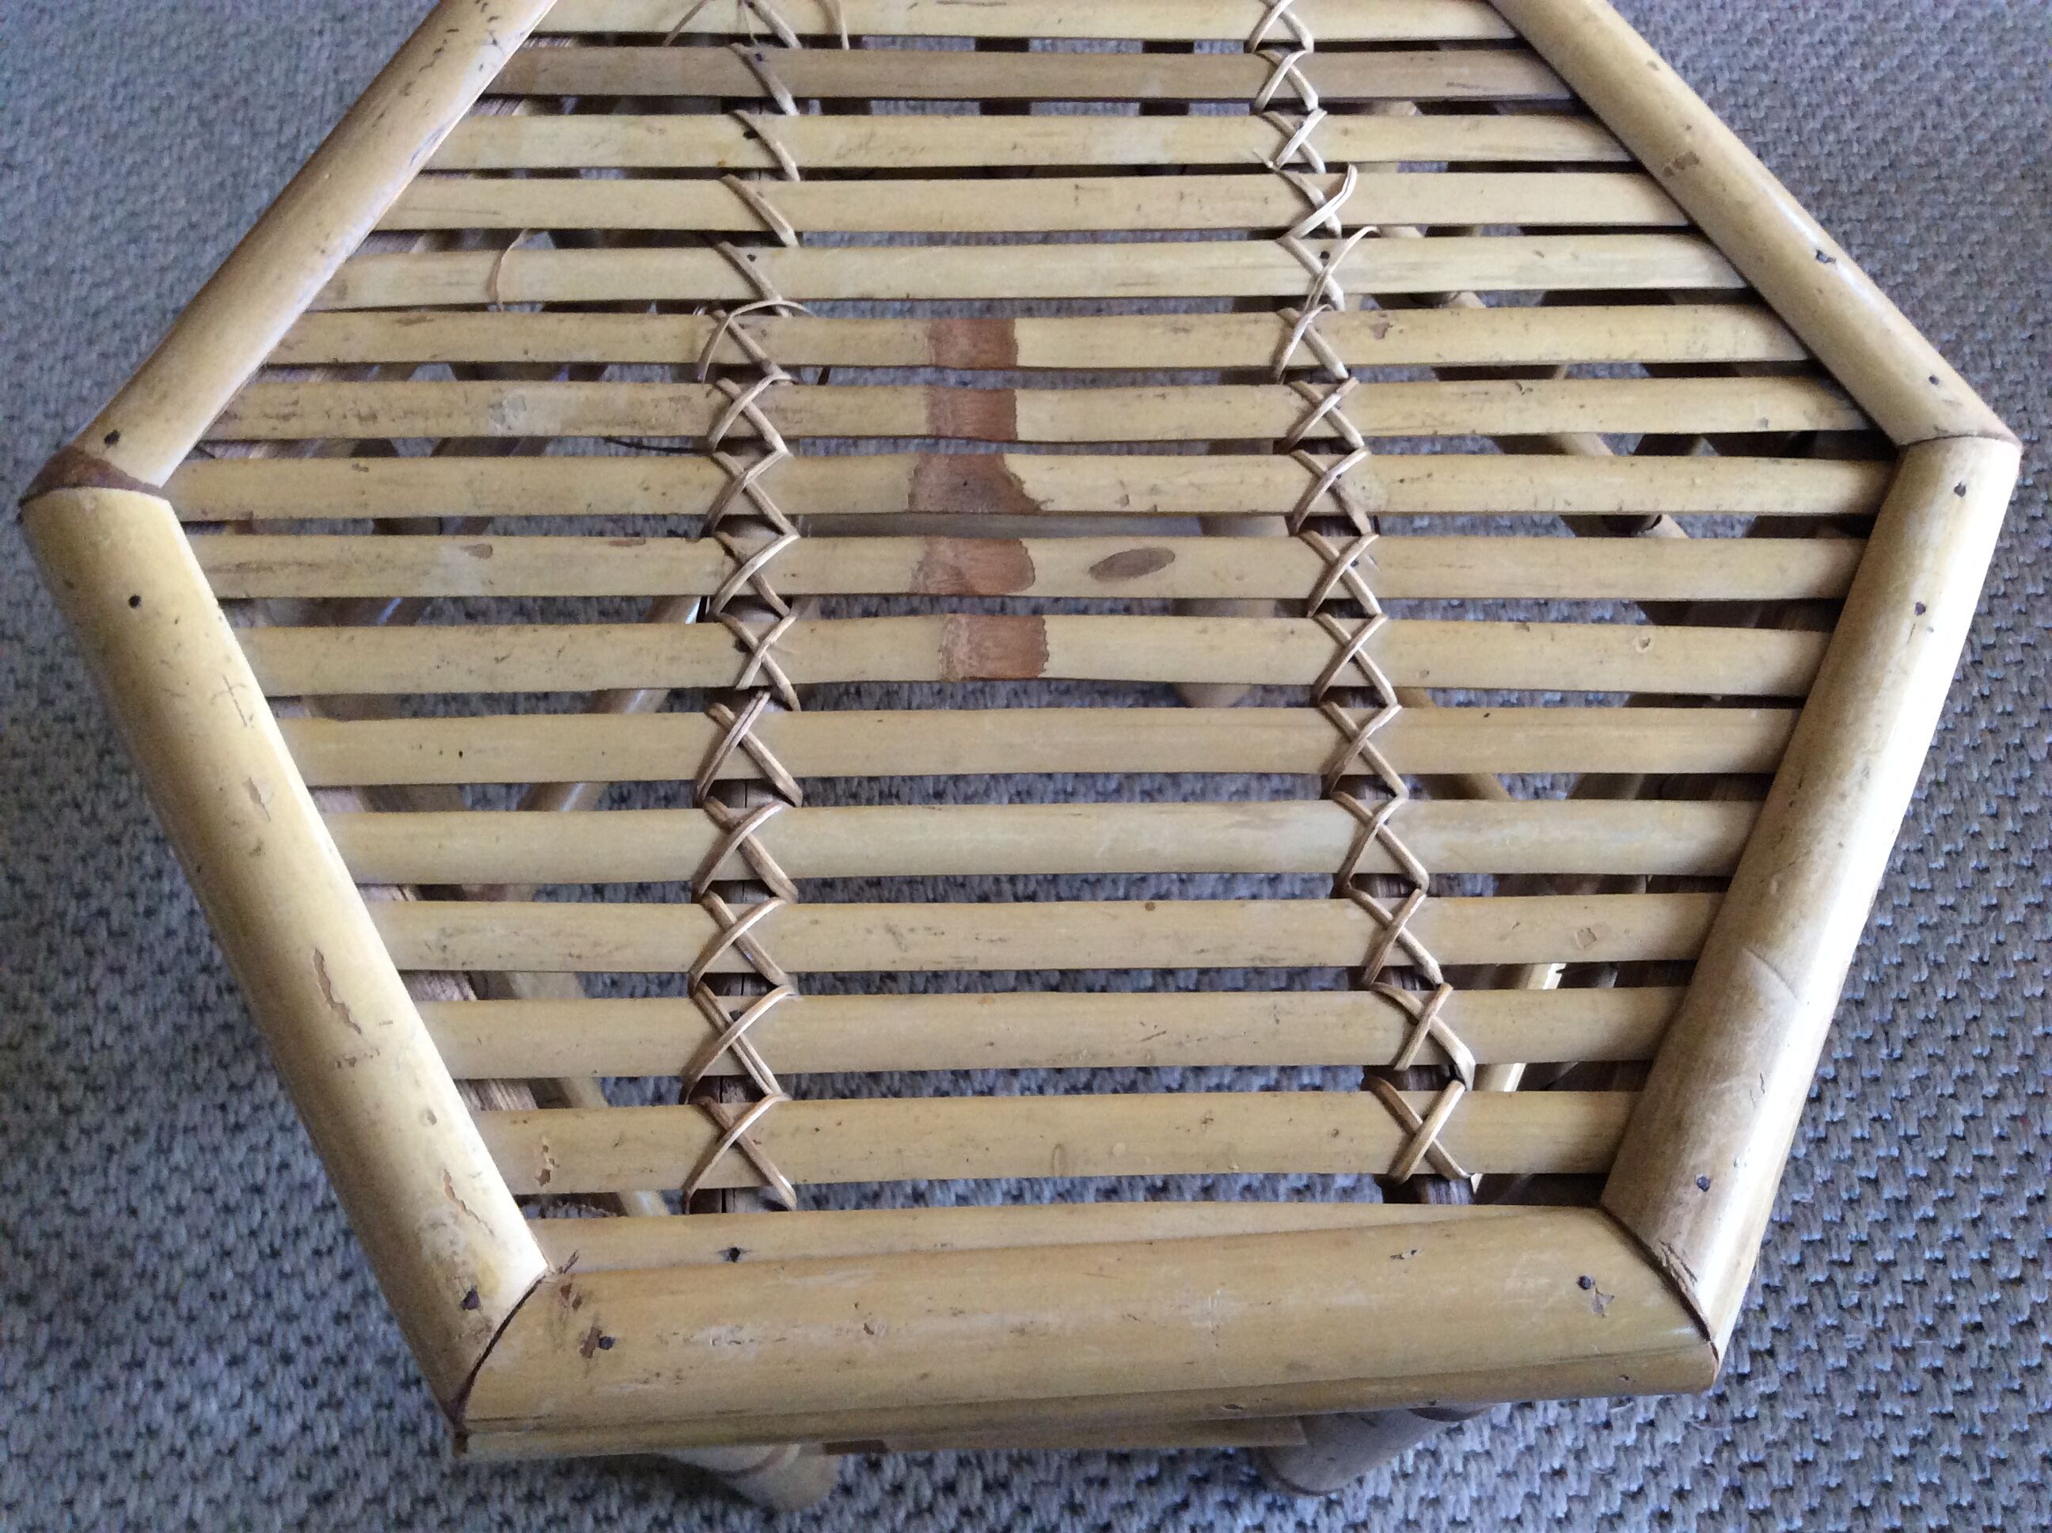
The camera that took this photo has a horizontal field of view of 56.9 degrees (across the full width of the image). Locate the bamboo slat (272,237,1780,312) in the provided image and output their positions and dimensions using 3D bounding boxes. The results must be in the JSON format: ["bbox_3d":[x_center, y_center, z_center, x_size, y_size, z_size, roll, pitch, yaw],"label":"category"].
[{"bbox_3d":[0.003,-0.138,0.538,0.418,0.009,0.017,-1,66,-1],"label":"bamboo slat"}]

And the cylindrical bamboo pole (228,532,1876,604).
[{"bbox_3d":[0.002,-0.055,0.530,0.488,0.008,0.019,0,66,0],"label":"cylindrical bamboo pole"}]

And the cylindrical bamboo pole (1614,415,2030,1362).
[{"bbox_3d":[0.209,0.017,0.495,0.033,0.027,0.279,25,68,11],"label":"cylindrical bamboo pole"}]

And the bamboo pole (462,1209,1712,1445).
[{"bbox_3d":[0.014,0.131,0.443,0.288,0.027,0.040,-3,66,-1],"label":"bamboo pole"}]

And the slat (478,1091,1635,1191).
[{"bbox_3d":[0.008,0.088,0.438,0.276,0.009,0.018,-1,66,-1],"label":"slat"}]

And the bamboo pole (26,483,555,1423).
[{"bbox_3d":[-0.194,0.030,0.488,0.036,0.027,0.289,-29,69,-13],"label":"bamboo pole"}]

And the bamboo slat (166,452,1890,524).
[{"bbox_3d":[0.003,-0.072,0.509,0.474,0.009,0.018,0,66,-1],"label":"bamboo slat"}]

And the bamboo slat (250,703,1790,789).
[{"bbox_3d":[0.008,-0.005,0.508,0.422,0.008,0.020,0,66,0],"label":"bamboo slat"}]

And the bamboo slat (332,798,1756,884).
[{"bbox_3d":[0.007,0.020,0.496,0.392,0.008,0.020,0,66,0],"label":"bamboo slat"}]

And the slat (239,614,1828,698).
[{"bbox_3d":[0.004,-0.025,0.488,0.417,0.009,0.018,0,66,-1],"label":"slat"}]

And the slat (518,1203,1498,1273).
[{"bbox_3d":[0.010,0.117,0.452,0.275,0.008,0.020,-1,66,-1],"label":"slat"}]

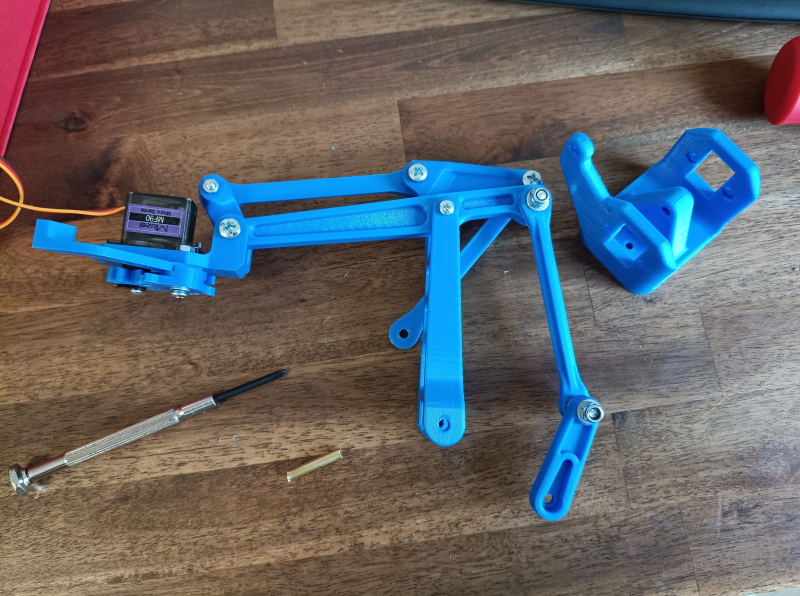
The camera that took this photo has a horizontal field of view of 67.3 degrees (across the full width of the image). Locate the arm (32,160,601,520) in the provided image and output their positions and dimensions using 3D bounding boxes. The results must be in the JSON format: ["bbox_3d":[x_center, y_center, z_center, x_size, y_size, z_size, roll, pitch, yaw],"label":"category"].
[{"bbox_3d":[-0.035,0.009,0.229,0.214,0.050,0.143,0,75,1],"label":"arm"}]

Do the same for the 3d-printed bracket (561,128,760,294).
[{"bbox_3d":[0.100,-0.044,0.237,0.051,0.054,0.062,-39,77,-9],"label":"3d-printed bracket"}]

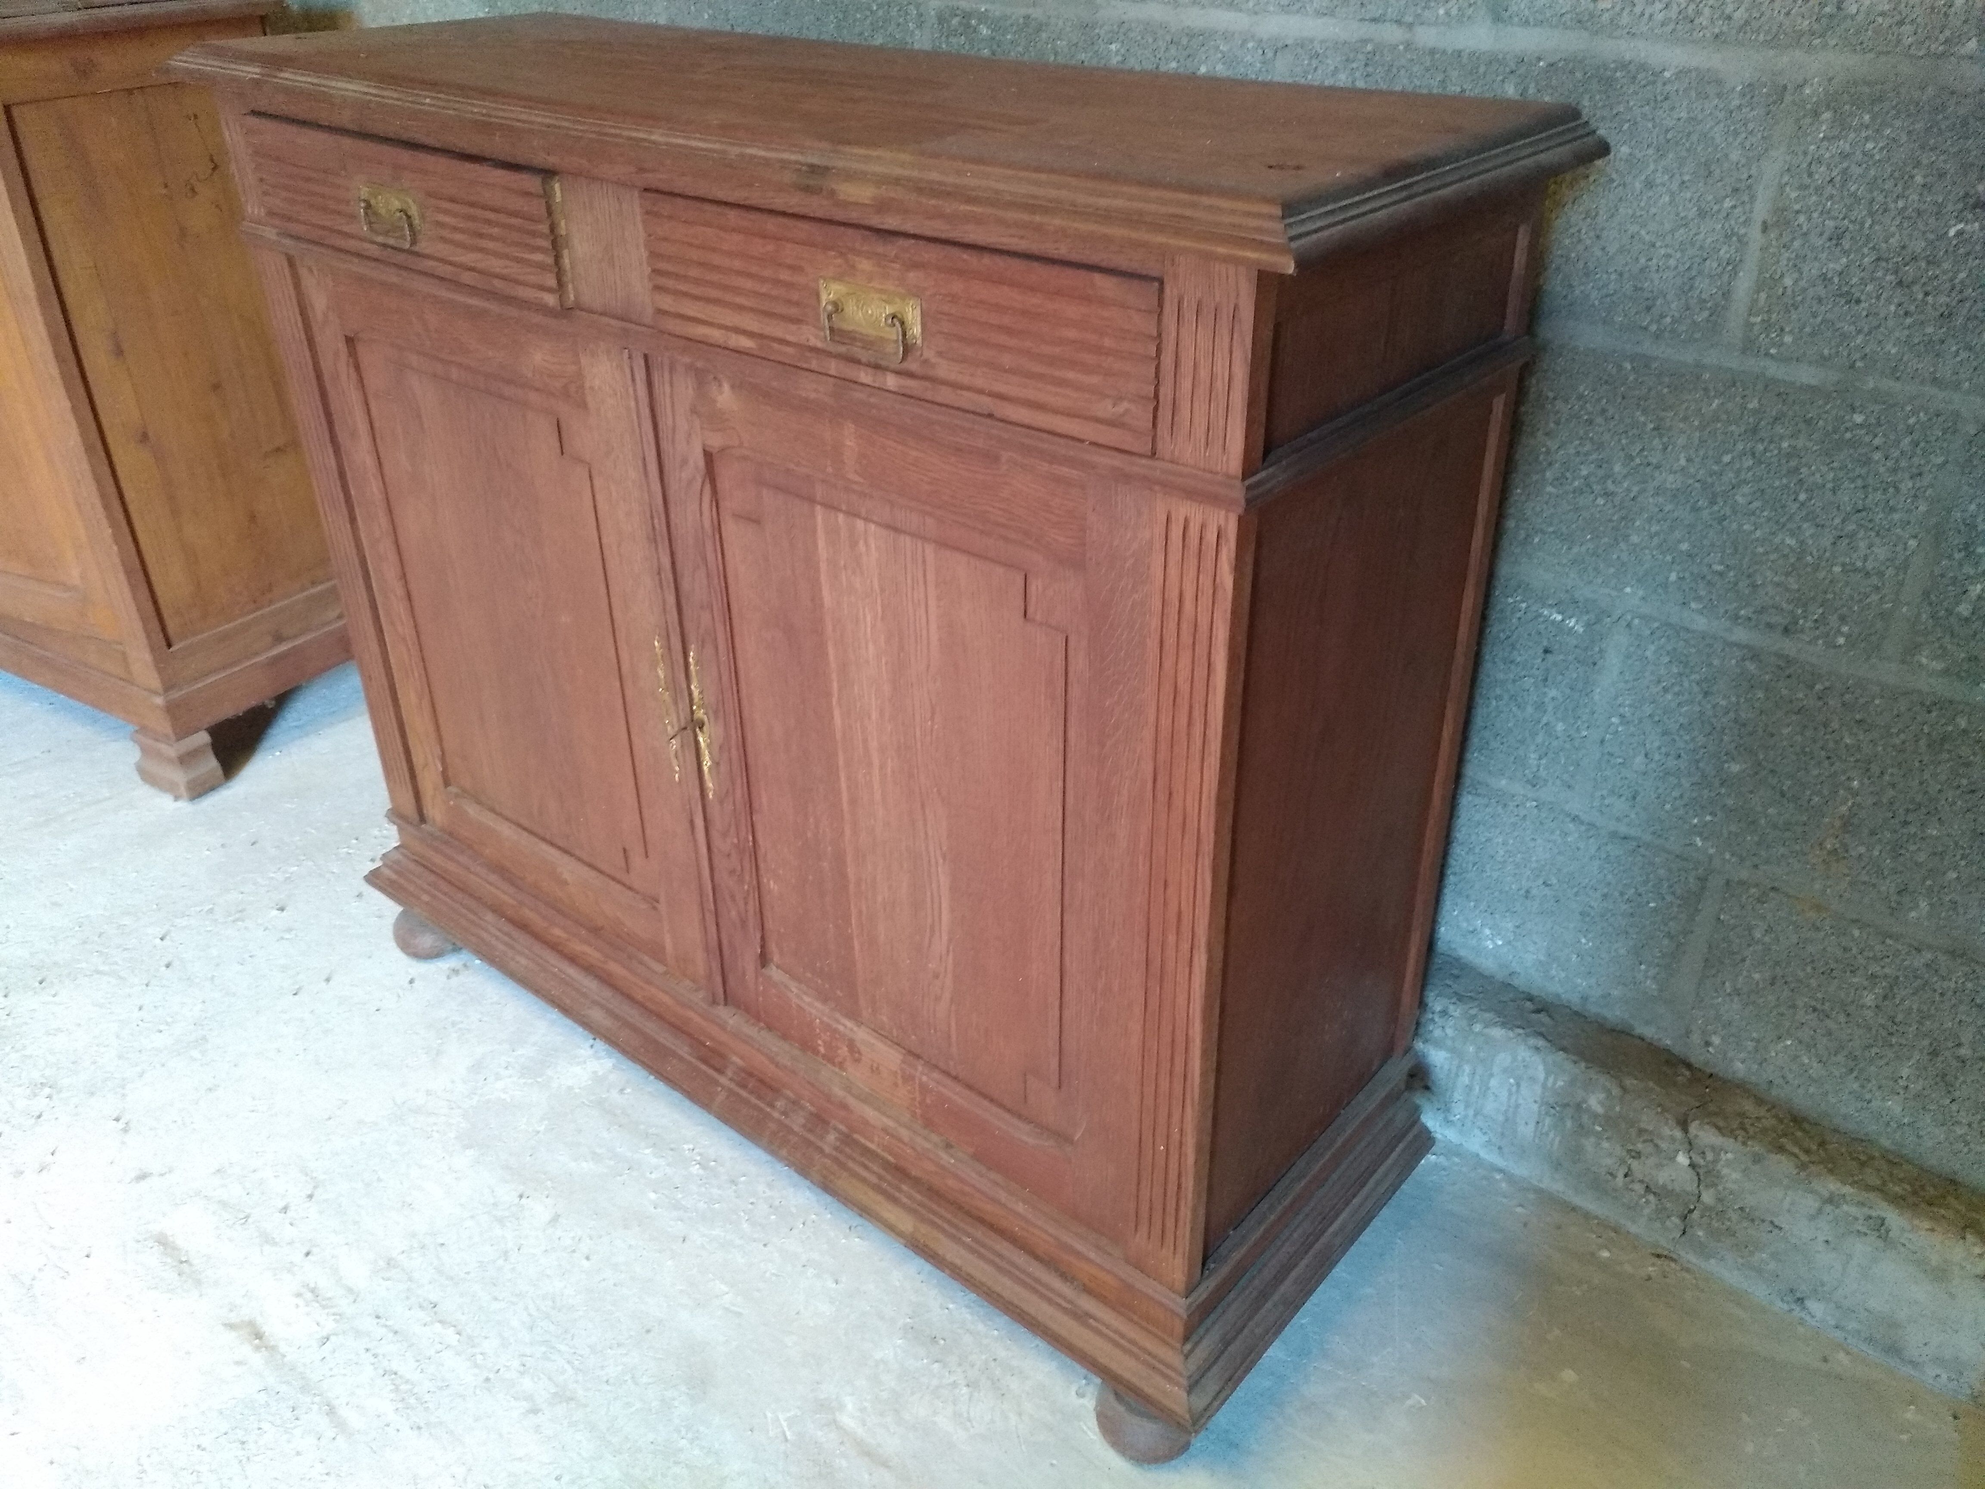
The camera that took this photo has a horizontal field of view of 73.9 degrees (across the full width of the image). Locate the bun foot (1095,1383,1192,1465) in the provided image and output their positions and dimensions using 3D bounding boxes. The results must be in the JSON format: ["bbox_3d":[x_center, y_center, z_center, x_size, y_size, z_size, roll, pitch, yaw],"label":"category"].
[{"bbox_3d":[0.150,0.625,1.254,0.087,0.104,0.087,0,28,0],"label":"bun foot"}]

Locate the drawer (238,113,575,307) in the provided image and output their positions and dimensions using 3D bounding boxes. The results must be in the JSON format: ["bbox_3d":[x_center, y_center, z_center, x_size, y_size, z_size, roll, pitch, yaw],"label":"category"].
[{"bbox_3d":[-0.461,-0.596,1.378,0.489,0.115,0.338,21,35,33],"label":"drawer"}]

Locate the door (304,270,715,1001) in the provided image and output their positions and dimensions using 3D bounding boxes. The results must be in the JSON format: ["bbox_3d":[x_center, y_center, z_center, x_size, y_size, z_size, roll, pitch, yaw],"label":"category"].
[{"bbox_3d":[-0.513,-0.126,1.445,0.563,0.700,0.045,21,35,33],"label":"door"}]

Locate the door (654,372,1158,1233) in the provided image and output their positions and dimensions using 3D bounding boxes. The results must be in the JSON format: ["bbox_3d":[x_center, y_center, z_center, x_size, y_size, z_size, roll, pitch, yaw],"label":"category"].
[{"bbox_3d":[-0.080,0.052,1.178,0.516,0.702,0.045,21,35,33],"label":"door"}]

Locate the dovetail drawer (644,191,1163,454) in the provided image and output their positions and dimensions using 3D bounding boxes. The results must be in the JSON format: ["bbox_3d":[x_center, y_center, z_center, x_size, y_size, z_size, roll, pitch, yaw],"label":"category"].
[{"bbox_3d":[0.028,-0.394,1.076,0.491,0.113,0.338,21,35,33],"label":"dovetail drawer"}]

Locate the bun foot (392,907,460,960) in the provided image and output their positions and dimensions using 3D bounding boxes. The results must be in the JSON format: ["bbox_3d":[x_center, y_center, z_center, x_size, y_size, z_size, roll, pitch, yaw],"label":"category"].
[{"bbox_3d":[-0.777,0.241,1.824,0.087,0.104,0.087,21,35,33],"label":"bun foot"}]

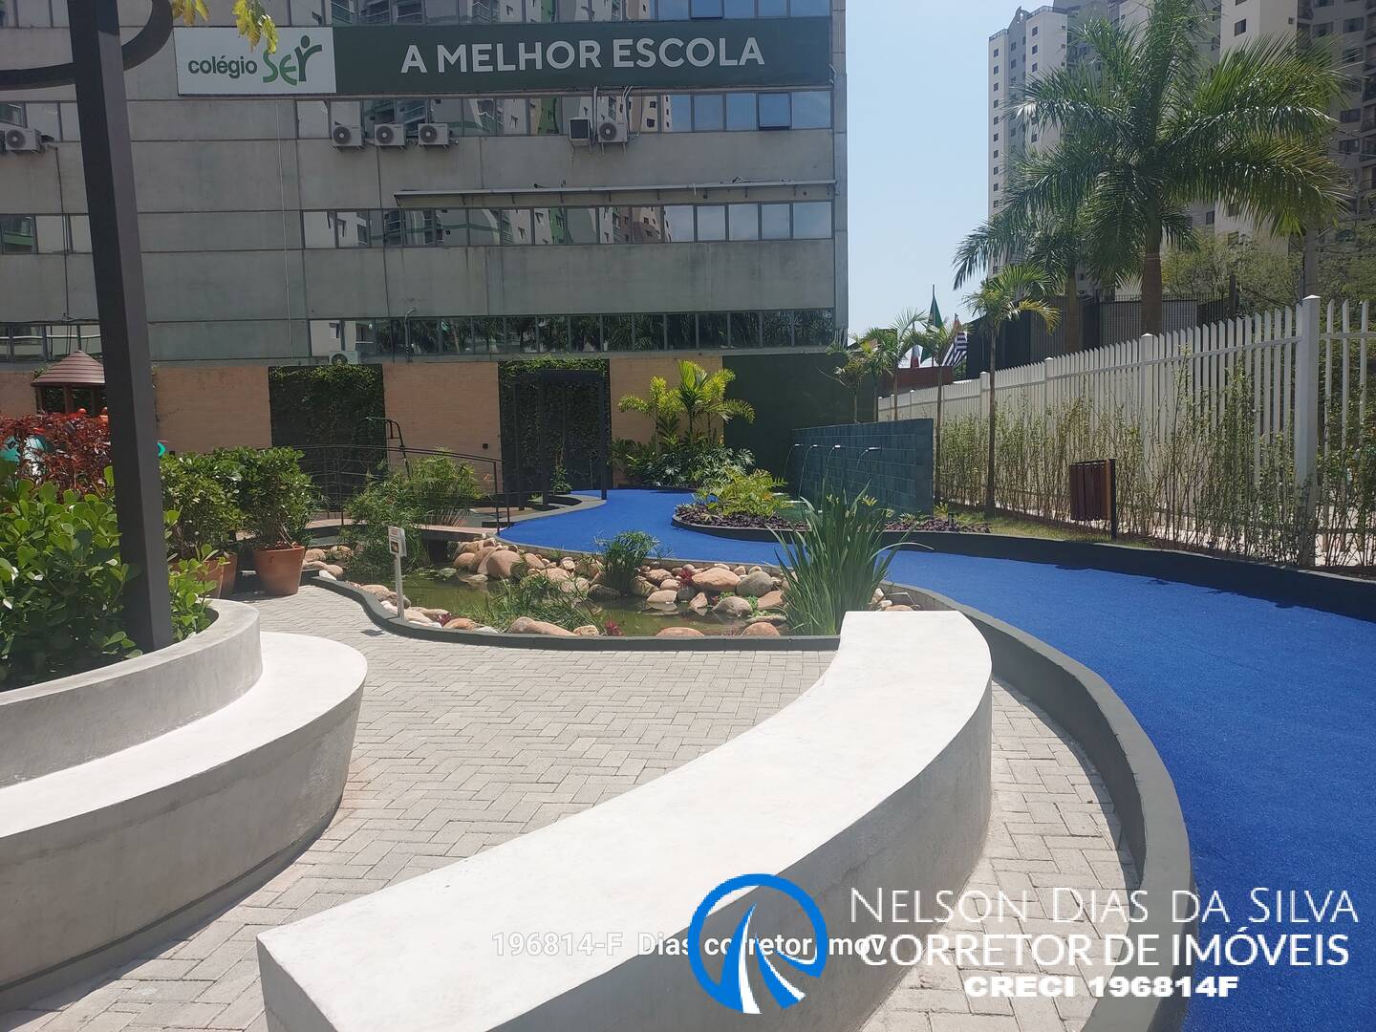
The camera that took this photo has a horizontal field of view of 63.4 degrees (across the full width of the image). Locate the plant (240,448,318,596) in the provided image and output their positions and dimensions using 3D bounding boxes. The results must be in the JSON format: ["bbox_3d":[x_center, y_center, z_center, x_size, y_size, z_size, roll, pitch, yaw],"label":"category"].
[{"bbox_3d":[-3.652,0.048,9.950,0.700,1.317,0.700,-2,5,0],"label":"plant"}]

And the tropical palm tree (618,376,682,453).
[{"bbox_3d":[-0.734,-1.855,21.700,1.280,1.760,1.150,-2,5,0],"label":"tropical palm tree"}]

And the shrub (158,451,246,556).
[{"bbox_3d":[-4.307,-0.095,9.812,0.800,0.939,0.780,-3,5,-24],"label":"shrub"}]

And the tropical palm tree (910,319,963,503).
[{"bbox_3d":[4.071,-1.707,18.130,0.950,2.965,0.950,-1,4,0],"label":"tropical palm tree"}]

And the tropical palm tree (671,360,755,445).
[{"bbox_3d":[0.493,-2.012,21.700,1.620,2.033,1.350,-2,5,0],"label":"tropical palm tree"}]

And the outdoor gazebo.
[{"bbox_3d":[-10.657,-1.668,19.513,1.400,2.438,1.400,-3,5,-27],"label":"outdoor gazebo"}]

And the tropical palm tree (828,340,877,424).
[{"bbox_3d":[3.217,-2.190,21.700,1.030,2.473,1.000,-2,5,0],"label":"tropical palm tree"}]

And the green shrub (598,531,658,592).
[{"bbox_3d":[-0.501,0.384,9.350,0.530,0.542,0.500,-2,5,0],"label":"green shrub"}]

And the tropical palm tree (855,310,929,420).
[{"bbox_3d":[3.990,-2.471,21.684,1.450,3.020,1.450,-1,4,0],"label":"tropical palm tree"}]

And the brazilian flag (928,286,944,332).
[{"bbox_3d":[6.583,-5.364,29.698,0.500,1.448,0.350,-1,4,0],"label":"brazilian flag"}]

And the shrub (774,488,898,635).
[{"bbox_3d":[0.966,0.294,7.170,0.830,0.969,0.800,-2,5,0],"label":"shrub"}]

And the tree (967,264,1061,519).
[{"bbox_3d":[4.390,-1.676,15.025,1.300,3.407,1.300,-1,4,0],"label":"tree"}]

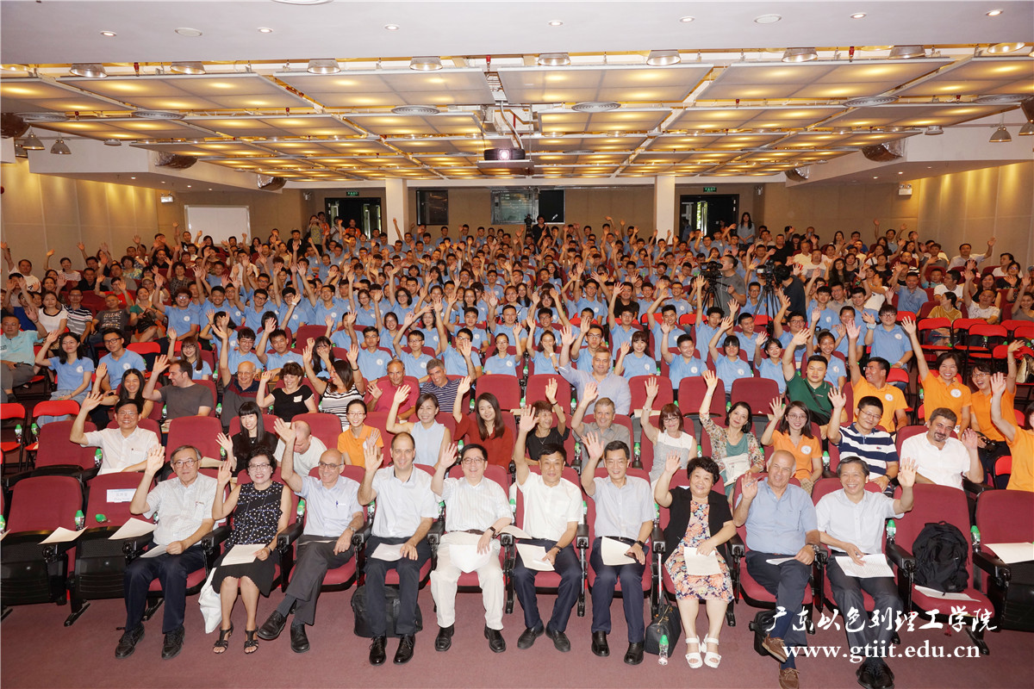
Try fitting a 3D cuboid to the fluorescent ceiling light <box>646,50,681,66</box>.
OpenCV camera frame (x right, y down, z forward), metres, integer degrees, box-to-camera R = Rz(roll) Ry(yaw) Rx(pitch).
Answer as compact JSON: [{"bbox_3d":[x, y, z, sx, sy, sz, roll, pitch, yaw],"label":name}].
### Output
[{"bbox_3d":[1.438,-2.854,6.758,0.320,0.170,0.320,0,8,3],"label":"fluorescent ceiling light"}]

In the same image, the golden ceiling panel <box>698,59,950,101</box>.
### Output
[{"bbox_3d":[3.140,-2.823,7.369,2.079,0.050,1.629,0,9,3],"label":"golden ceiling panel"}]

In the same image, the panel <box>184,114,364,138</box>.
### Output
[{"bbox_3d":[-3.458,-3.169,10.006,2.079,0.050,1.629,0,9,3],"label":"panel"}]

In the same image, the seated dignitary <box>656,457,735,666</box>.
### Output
[{"bbox_3d":[1.220,1.407,4.762,0.540,1.260,0.780,1,8,10],"label":"seated dignitary"}]

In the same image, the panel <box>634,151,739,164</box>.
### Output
[{"bbox_3d":[3.641,-4.037,14.759,2.220,0.070,1.830,0,8,3],"label":"panel"}]

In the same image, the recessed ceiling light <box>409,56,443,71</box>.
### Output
[{"bbox_3d":[-0.849,-2.682,6.484,0.310,0.160,0.310,0,9,3],"label":"recessed ceiling light"}]

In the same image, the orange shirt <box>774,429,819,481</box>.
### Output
[{"bbox_3d":[2.348,0.952,5.839,0.400,0.480,0.260,2,8,14],"label":"orange shirt"}]

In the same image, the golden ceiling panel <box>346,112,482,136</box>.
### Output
[{"bbox_3d":[-1.397,-3.166,9.931,1.700,0.060,1.780,0,9,3],"label":"golden ceiling panel"}]

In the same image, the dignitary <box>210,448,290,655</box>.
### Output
[{"bbox_3d":[-1.899,1.426,5.009,0.560,1.290,0.780,-1,9,-3],"label":"dignitary"}]

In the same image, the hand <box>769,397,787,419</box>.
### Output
[{"bbox_3d":[2.118,0.515,5.600,0.130,0.185,0.075,2,9,19],"label":"hand"}]

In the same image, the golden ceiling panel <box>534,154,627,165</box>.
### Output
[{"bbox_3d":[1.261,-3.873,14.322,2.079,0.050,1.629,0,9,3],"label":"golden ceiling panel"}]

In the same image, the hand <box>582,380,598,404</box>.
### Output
[{"bbox_3d":[0.595,0.389,5.601,0.110,0.185,0.060,19,12,-2],"label":"hand"}]

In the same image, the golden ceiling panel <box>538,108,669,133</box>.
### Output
[{"bbox_3d":[1.276,-3.385,10.407,1.860,0.070,1.830,0,8,3],"label":"golden ceiling panel"}]

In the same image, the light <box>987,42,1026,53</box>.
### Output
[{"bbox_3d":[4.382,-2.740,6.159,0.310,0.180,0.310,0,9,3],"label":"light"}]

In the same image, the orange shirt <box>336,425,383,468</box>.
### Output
[{"bbox_3d":[-1.438,0.984,6.285,0.420,0.500,0.280,0,8,3],"label":"orange shirt"}]

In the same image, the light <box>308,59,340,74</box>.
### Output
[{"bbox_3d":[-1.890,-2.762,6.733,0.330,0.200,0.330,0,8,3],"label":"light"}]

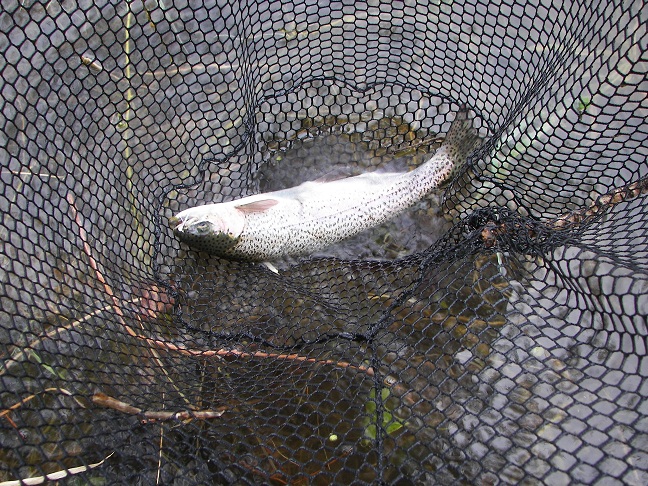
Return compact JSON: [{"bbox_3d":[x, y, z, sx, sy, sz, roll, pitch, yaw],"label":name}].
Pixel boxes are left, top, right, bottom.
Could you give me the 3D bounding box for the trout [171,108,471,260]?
[{"bbox_3d":[0.025,-0.057,0.824,0.410,0.068,0.123,-21,64,-11],"label":"trout"}]

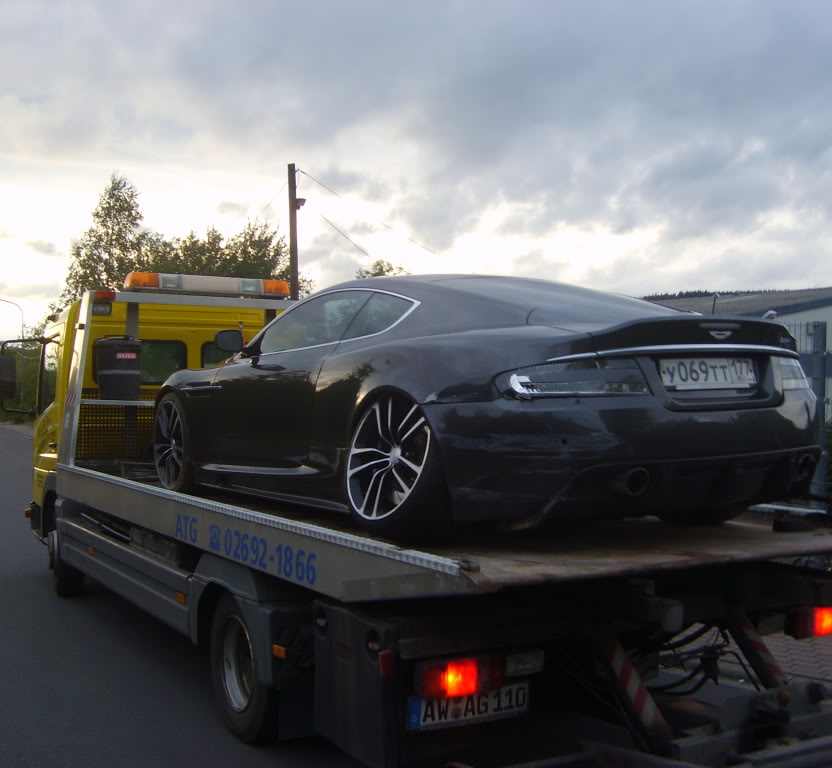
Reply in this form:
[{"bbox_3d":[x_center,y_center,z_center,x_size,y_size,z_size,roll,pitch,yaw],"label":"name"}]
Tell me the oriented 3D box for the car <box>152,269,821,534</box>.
[{"bbox_3d":[-0.064,0.061,5.861,1.950,1.280,4.700,-1,0,-32],"label":"car"}]

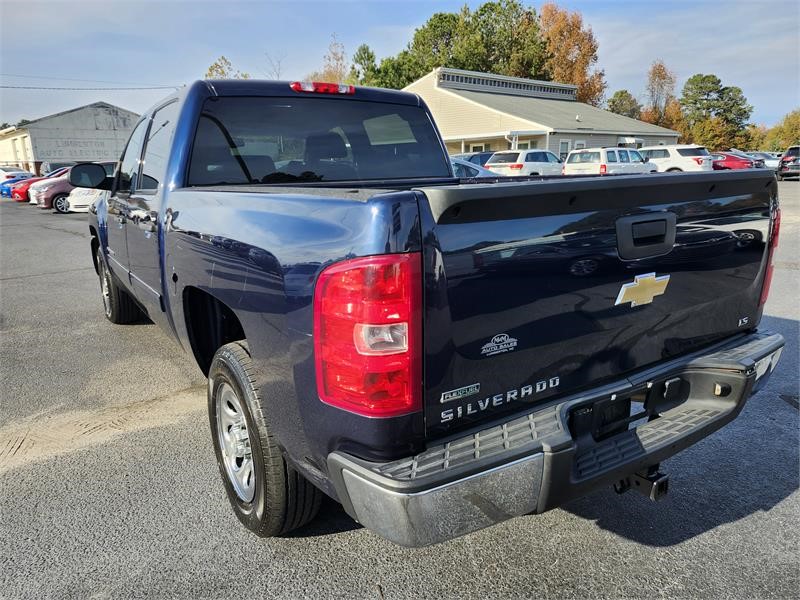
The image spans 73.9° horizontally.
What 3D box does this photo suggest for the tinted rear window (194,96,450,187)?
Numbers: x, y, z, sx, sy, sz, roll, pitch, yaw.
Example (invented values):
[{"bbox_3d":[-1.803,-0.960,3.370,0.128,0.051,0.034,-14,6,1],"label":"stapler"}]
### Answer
[{"bbox_3d":[-0.379,-0.906,3.054,1.660,0.460,0.060,-10,1,-32],"label":"tinted rear window"}]

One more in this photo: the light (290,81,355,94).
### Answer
[{"bbox_3d":[-0.456,-1.226,3.089,0.410,0.065,0.080,-10,17,-32],"label":"light"}]

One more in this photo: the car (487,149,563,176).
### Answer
[{"bbox_3d":[5.732,-5.601,23.099,1.940,1.760,4.800,13,19,42],"label":"car"}]

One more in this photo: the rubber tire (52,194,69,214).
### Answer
[{"bbox_3d":[-11.192,-3.189,17.585,0.210,0.650,0.650,8,16,30],"label":"rubber tire"}]

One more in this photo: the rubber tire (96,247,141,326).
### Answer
[{"bbox_3d":[-2.594,-0.132,4.888,0.250,0.775,0.775,-11,17,-34],"label":"rubber tire"}]

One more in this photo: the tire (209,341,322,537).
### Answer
[{"bbox_3d":[-0.550,0.527,2.118,0.250,0.775,0.775,-11,17,-34],"label":"tire"}]

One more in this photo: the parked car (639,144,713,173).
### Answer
[{"bbox_3d":[11.570,-6.180,24.618,5.000,1.780,2.000,11,18,40],"label":"parked car"}]

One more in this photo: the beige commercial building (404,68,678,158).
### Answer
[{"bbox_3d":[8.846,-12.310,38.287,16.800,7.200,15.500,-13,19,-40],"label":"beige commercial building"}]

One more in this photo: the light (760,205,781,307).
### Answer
[{"bbox_3d":[1.400,-0.172,2.118,0.175,0.380,0.195,-11,17,-34],"label":"light"}]

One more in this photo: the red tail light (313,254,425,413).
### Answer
[{"bbox_3d":[-0.070,0.078,1.231,0.175,0.380,0.195,-11,17,-34],"label":"red tail light"}]

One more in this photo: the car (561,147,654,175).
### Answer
[{"bbox_3d":[8.665,-5.235,21.521,4.480,1.770,1.840,-12,18,-37],"label":"car"}]

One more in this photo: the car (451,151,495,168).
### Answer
[{"bbox_3d":[4.201,-5.969,25.089,1.870,1.700,4.650,13,20,42],"label":"car"}]

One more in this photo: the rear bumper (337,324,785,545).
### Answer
[{"bbox_3d":[0.711,0.342,1.687,1.900,0.230,0.320,-10,17,-32],"label":"rear bumper"}]

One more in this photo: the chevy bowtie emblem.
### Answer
[{"bbox_3d":[0.721,-0.030,1.572,0.270,0.095,0.020,-10,17,-32],"label":"chevy bowtie emblem"}]

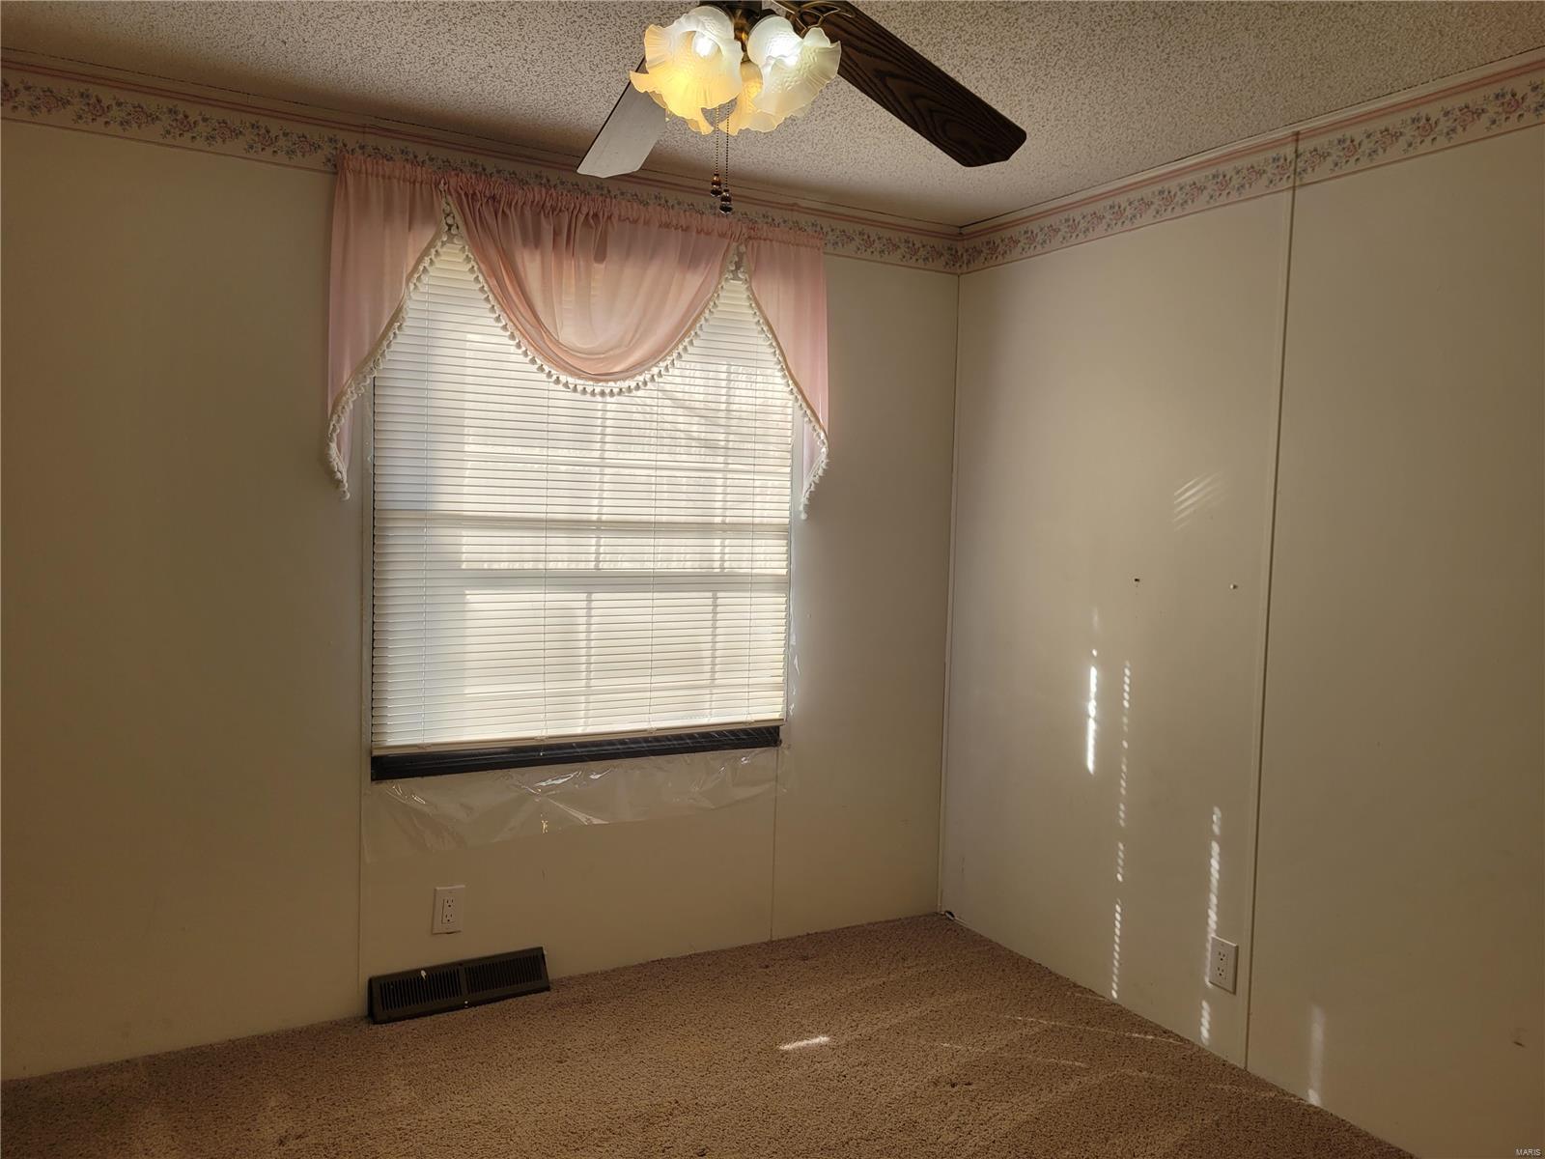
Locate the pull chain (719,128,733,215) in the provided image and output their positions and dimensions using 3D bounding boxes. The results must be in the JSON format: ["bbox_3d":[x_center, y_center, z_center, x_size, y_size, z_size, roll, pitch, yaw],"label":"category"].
[{"bbox_3d":[-0.065,-0.591,1.674,0.018,0.127,0.018,2,3,0],"label":"pull chain"}]

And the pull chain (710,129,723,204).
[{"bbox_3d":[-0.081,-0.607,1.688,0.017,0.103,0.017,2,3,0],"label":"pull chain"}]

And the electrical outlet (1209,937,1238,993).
[{"bbox_3d":[1.124,0.960,2.892,0.010,0.122,0.081,0,4,-29],"label":"electrical outlet"}]

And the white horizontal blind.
[{"bbox_3d":[-0.475,-0.178,3.217,1.220,1.386,0.090,0,4,-29],"label":"white horizontal blind"}]

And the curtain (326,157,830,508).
[{"bbox_3d":[-0.452,-0.604,3.140,1.414,0.824,0.100,0,4,-29],"label":"curtain"}]

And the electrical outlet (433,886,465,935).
[{"bbox_3d":[-0.858,0.876,3.075,0.080,0.123,0.010,0,4,-29],"label":"electrical outlet"}]

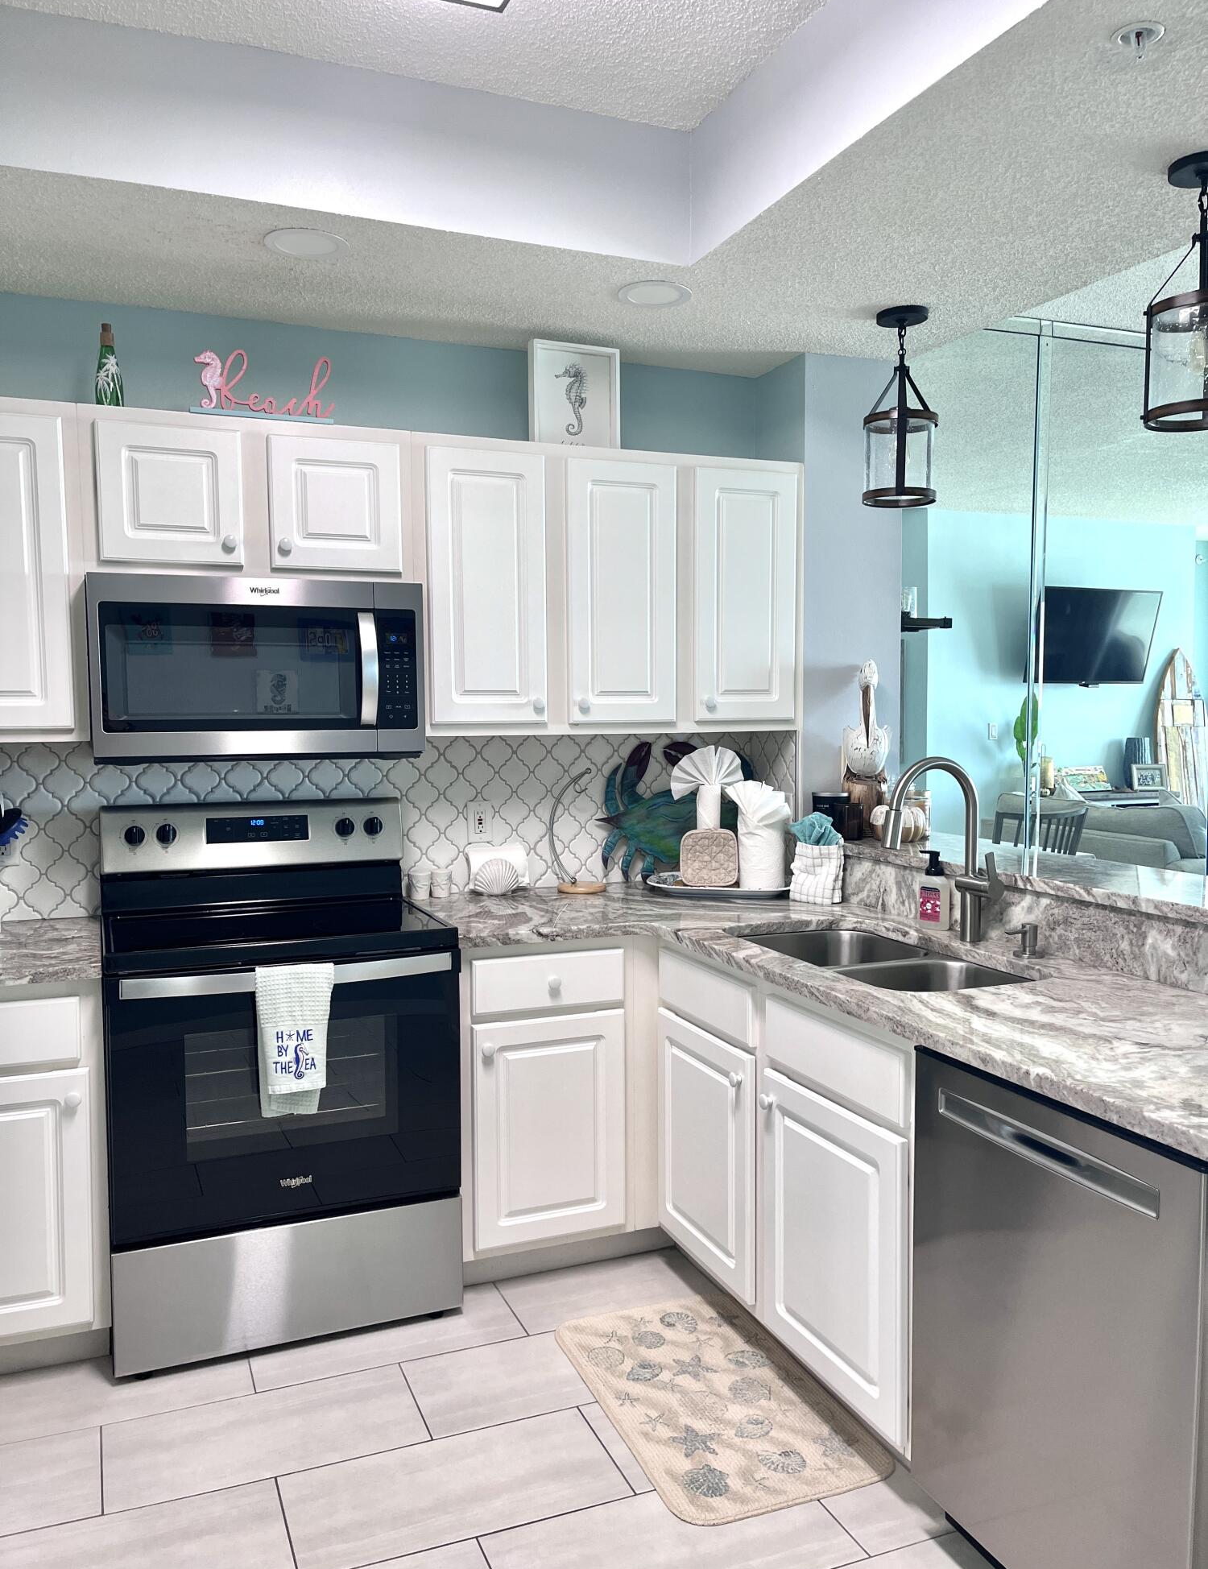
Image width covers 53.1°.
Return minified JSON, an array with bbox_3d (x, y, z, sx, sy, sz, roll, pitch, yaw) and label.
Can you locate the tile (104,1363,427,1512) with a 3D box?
[{"bbox_3d":[-0.674,1.299,2.417,0.605,0.010,0.306,-1,3,-22],"label":"tile"}]

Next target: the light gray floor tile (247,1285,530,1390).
[{"bbox_3d":[-0.512,1.281,2.825,0.606,0.010,0.302,-2,4,-22],"label":"light gray floor tile"}]

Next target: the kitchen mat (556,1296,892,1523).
[{"bbox_3d":[0.220,1.277,2.536,0.460,0.012,0.765,-1,3,-22],"label":"kitchen mat"}]

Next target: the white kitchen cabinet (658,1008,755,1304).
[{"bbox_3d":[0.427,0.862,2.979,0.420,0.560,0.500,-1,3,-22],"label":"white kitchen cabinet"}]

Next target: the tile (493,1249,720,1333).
[{"bbox_3d":[0.036,1.264,3.038,0.570,0.010,0.306,-1,3,-22],"label":"tile"}]

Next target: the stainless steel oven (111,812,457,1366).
[{"bbox_3d":[-0.804,0.668,2.962,0.759,1.196,0.700,-2,4,-22],"label":"stainless steel oven"}]

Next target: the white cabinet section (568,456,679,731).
[{"bbox_3d":[-0.002,-0.522,3.386,0.316,0.695,0.290,-2,4,-22],"label":"white cabinet section"}]

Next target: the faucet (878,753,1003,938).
[{"bbox_3d":[0.741,0.149,2.647,0.262,0.415,0.150,-1,3,-22],"label":"faucet"}]

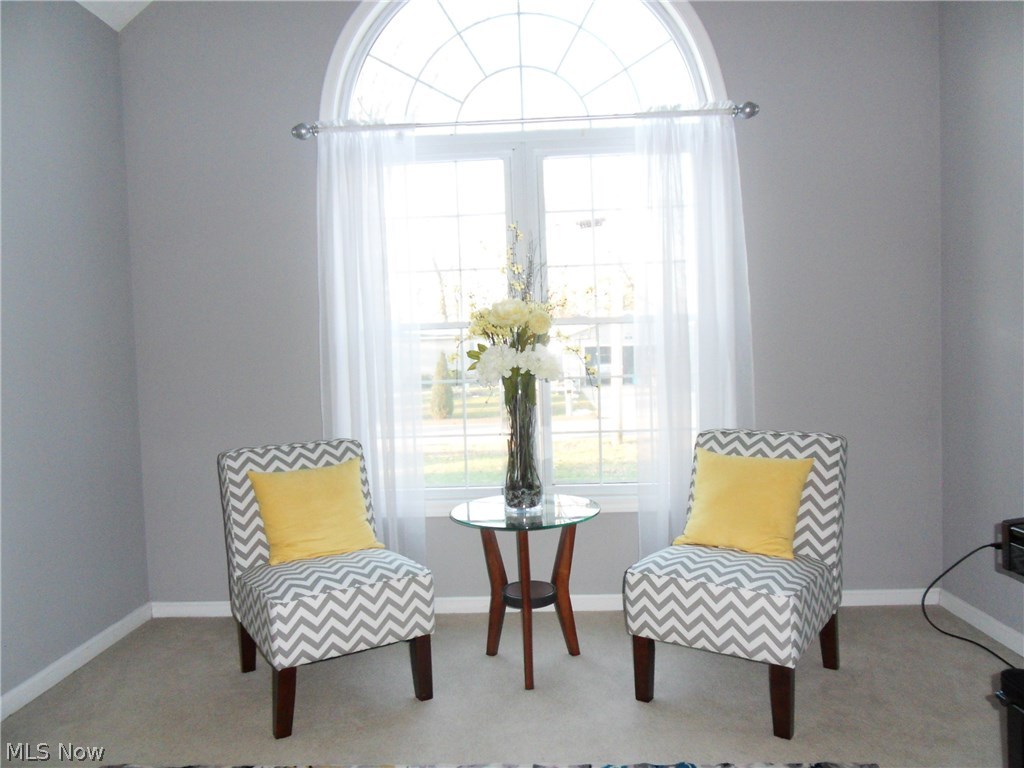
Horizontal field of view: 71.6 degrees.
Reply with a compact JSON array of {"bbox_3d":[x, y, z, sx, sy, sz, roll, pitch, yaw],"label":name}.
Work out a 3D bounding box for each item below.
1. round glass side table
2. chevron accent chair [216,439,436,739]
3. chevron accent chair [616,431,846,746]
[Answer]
[{"bbox_3d":[0.063,0.786,2.735,0.576,0.615,0.576,-2,2,0],"label":"round glass side table"},{"bbox_3d":[-0.719,0.695,2.703,0.556,0.846,0.790,-3,2,-31],"label":"chevron accent chair"},{"bbox_3d":[0.853,0.649,2.610,0.556,0.846,0.790,-1,2,36],"label":"chevron accent chair"}]

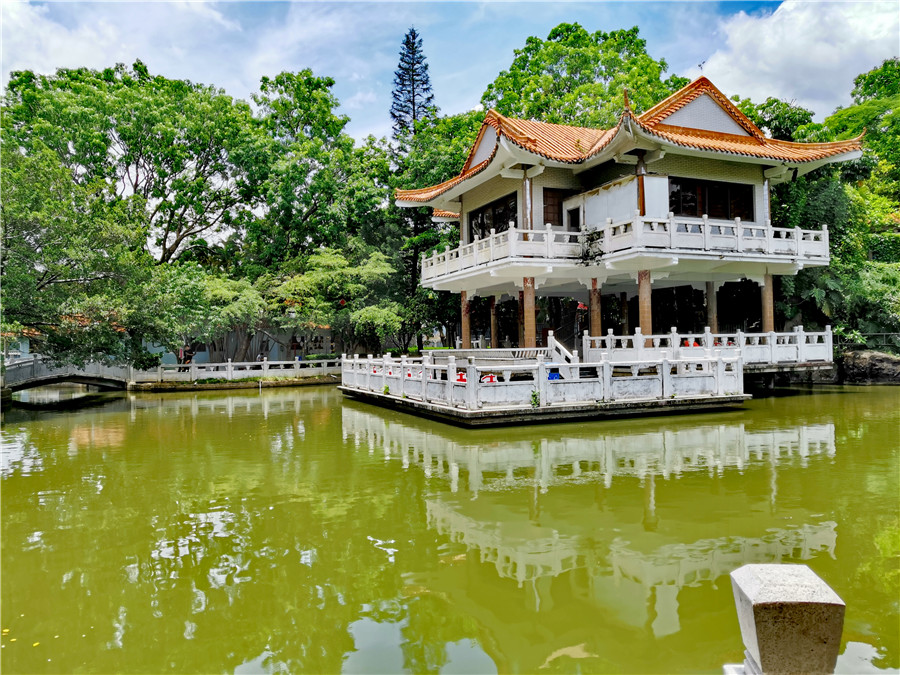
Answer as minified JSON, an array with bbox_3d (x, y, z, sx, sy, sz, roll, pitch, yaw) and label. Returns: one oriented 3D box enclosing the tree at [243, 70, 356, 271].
[{"bbox_3d":[-9.354,-7.505,42.884,8.000,18.961,8.000,-1,-1,0],"label":"tree"}]

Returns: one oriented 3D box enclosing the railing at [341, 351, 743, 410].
[{"bbox_3d":[2.055,1.089,22.020,8.439,1.203,11.155,-1,-1,-24],"label":"railing"}]

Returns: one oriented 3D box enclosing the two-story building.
[{"bbox_3d":[5.649,-3.711,27.428,12.707,9.554,14.356,-1,-1,-24],"label":"two-story building"}]

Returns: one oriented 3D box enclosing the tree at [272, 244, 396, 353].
[{"bbox_3d":[-6.548,-1.623,37.957,7.000,6.986,6.500,-1,-1,0],"label":"tree"}]

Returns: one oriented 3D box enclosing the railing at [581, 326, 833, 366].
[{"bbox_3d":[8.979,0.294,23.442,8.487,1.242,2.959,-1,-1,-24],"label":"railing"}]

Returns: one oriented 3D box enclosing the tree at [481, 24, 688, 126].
[{"bbox_3d":[8.323,-8.802,40.877,12.300,20.125,11.000,-1,-1,0],"label":"tree"}]

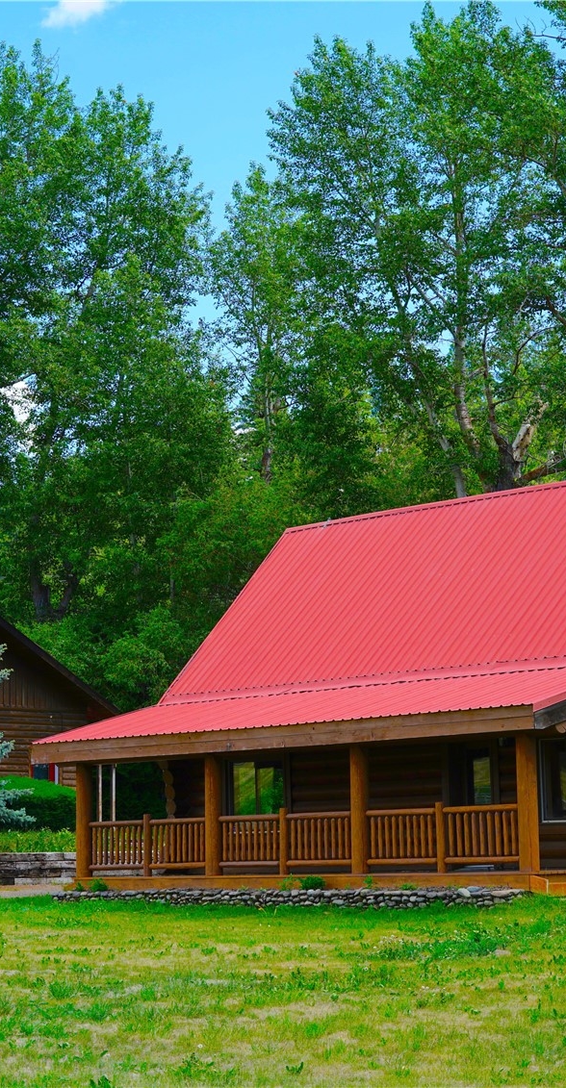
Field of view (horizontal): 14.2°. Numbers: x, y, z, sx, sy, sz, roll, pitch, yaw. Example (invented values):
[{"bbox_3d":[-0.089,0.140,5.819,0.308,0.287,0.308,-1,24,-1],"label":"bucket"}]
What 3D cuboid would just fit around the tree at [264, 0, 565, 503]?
[{"bbox_3d":[3.820,-3.885,67.184,8.675,25.453,9.500,-1,-8,0],"label":"tree"}]

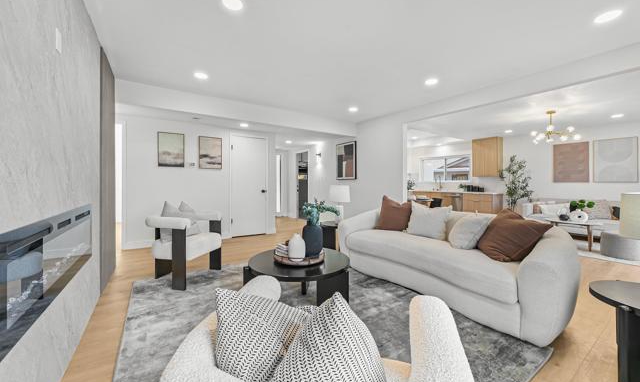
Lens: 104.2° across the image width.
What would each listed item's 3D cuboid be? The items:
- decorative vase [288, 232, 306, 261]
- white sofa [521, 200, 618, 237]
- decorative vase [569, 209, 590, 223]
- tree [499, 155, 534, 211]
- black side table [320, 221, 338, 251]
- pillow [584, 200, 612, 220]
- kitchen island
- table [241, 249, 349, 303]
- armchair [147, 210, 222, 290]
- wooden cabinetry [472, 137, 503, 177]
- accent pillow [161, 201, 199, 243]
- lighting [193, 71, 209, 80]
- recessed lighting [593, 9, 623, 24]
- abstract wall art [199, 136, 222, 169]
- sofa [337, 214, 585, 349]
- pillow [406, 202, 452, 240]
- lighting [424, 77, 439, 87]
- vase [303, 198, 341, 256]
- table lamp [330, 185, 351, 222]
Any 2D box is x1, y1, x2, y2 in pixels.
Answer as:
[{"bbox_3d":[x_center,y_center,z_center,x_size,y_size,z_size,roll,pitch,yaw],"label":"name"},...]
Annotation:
[{"bbox_3d":[-0.207,0.487,2.187,0.150,0.232,0.150,1,1,0],"label":"decorative vase"},{"bbox_3d":[5.603,0.591,5.224,0.880,0.820,2.000,0,2,-33],"label":"white sofa"},{"bbox_3d":[4.741,0.472,4.555,0.090,0.235,0.245,-1,2,-39],"label":"decorative vase"},{"bbox_3d":[4.889,0.046,6.202,0.850,1.854,0.880,0,2,-33],"label":"tree"},{"bbox_3d":[0.230,0.756,3.981,0.470,0.470,0.470,0,1,0],"label":"black side table"},{"bbox_3d":[5.632,0.376,5.041,0.150,0.390,0.420,18,-8,-33],"label":"pillow"},{"bbox_3d":[4.055,0.480,7.588,0.640,0.910,2.480,0,2,-34],"label":"kitchen island"},{"bbox_3d":[-0.160,0.814,2.196,0.906,0.430,0.906,0,1,0],"label":"table"},{"bbox_3d":[-1.575,0.627,2.887,0.640,0.736,0.720,1,1,11],"label":"armchair"},{"bbox_3d":[4.592,-0.885,6.836,0.335,1.080,0.630,0,2,-33],"label":"wooden cabinetry"},{"bbox_3d":[-1.646,0.347,2.929,0.170,0.420,0.450,-9,-2,17],"label":"accent pillow"},{"bbox_3d":[-1.468,-1.407,3.061,0.160,0.025,0.160,0,2,-34],"label":"lighting"},{"bbox_3d":[2.226,-1.339,1.929,0.160,0.025,0.160,0,2,-34],"label":"recessed lighting"},{"bbox_3d":[-2.046,-0.706,4.684,0.410,0.600,0.030,0,2,-34],"label":"abstract wall art"},{"bbox_3d":[1.214,0.639,2.831,0.893,0.770,2.366,0,2,-34],"label":"sofa"},{"bbox_3d":[1.301,0.350,2.959,0.170,0.450,0.490,18,-9,-33],"label":"pillow"},{"bbox_3d":[1.374,-1.350,3.070,0.180,0.030,0.180,0,2,-33],"label":"lighting"},{"bbox_3d":[0.008,0.343,2.312,0.345,0.515,0.280,1,1,0],"label":"vase"},{"bbox_3d":[0.330,0.209,4.006,0.320,0.600,0.320,0,1,0],"label":"table lamp"}]

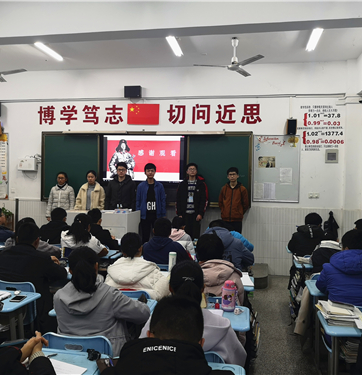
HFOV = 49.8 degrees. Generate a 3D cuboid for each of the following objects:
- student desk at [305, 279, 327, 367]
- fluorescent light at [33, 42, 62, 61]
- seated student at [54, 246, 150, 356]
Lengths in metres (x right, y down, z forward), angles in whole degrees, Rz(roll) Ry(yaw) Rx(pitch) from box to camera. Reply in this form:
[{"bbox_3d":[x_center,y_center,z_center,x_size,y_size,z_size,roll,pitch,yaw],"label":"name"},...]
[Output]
[{"bbox_3d":[1.336,1.198,3.177,0.600,0.760,0.420,1,0,10],"label":"student desk"},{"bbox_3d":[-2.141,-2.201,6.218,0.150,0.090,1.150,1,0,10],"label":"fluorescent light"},{"bbox_3d":[-0.445,0.940,2.336,0.550,1.220,0.660,1,0,10],"label":"seated student"}]

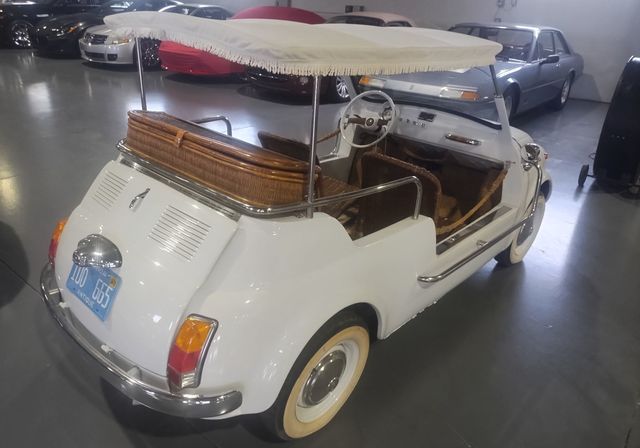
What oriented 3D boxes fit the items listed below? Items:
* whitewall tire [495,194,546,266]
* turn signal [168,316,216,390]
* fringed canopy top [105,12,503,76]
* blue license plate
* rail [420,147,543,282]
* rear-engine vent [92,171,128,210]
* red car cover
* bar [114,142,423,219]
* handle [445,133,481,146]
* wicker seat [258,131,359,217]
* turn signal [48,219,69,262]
[{"bbox_3d":[1.270,0.025,2.936,0.135,0.510,0.510,25,33,37],"label":"whitewall tire"},{"bbox_3d":[-0.358,0.366,1.280,0.088,0.192,0.075,20,13,22],"label":"turn signal"},{"bbox_3d":[-0.045,-0.757,1.883,1.240,0.150,1.270,25,33,37],"label":"fringed canopy top"},{"bbox_3d":[-0.747,0.190,1.521,0.305,0.152,0.012,24,4,37],"label":"blue license plate"},{"bbox_3d":[0.802,-0.046,2.240,0.150,0.370,1.350,25,33,37],"label":"rail"},{"bbox_3d":[-0.787,-0.131,1.728,0.200,0.125,0.020,24,-9,43],"label":"rear-engine vent"},{"bbox_3d":[-1.164,-3.847,9.576,1.920,1.220,4.500,24,33,36],"label":"red car cover"},{"bbox_3d":[-0.286,-0.201,1.898,1.200,0.190,0.745,25,33,37],"label":"bar"},{"bbox_3d":[0.763,-0.455,2.497,0.220,0.035,0.040,24,32,37],"label":"handle"},{"bbox_3d":[-0.059,-0.260,2.605,0.460,0.540,0.500,24,32,37],"label":"wicker seat"},{"bbox_3d":[-1.066,0.050,1.867,0.075,0.192,0.088,6,15,-35],"label":"turn signal"}]

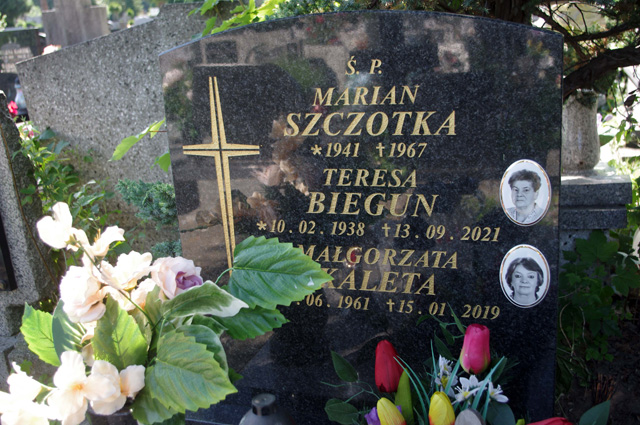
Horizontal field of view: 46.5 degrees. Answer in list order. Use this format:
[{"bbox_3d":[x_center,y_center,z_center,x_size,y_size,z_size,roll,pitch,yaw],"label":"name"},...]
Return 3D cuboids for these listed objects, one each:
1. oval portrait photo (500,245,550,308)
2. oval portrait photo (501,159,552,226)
[{"bbox_3d":[0.374,0.119,1.363,0.088,0.123,0.009,2,16,19],"label":"oval portrait photo"},{"bbox_3d":[0.364,-0.033,1.321,0.088,0.123,0.009,2,16,19],"label":"oval portrait photo"}]

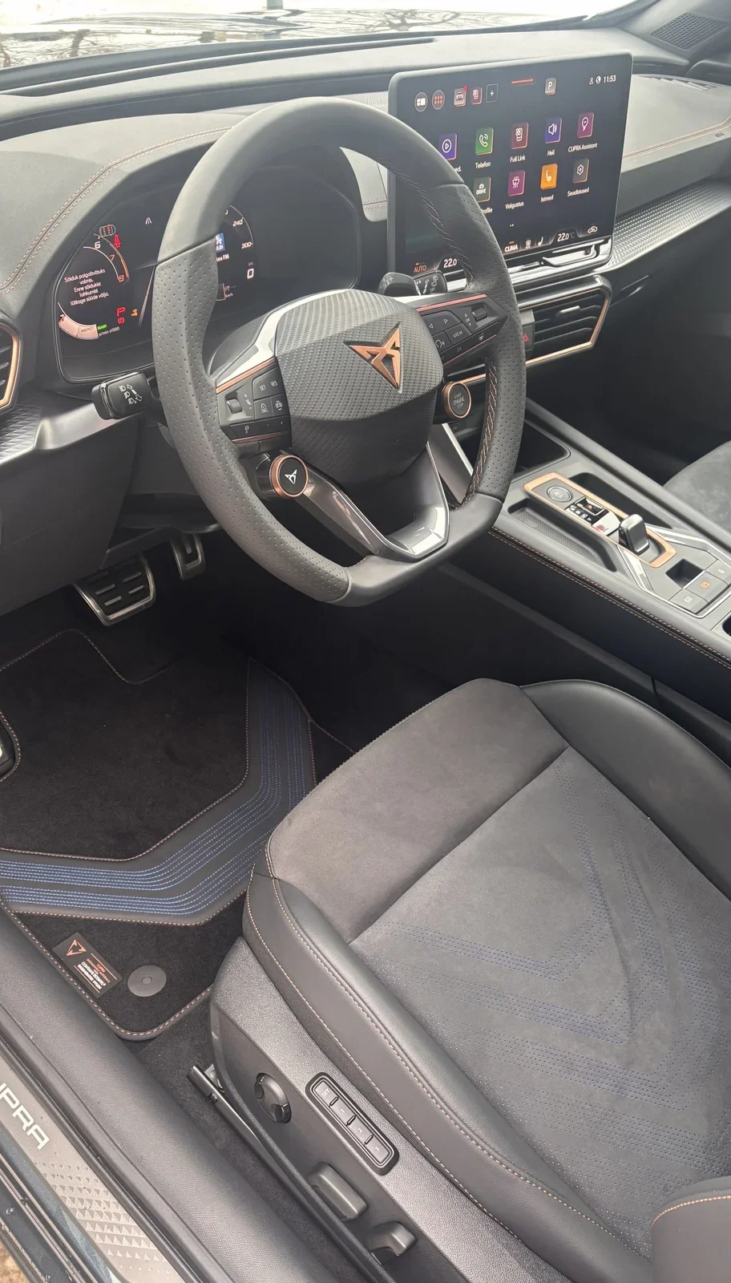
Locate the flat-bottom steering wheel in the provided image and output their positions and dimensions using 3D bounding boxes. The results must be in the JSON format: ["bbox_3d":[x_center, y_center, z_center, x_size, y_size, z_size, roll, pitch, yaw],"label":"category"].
[{"bbox_3d":[-0.018,-0.217,0.751,0.092,0.356,0.368,7,32,47],"label":"flat-bottom steering wheel"}]

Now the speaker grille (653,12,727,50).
[{"bbox_3d":[0.467,-0.881,1.397,0.083,0.012,0.068,-39,61,-15],"label":"speaker grille"}]

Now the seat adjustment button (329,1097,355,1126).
[{"bbox_3d":[-0.019,0.367,0.751,0.018,0.006,0.011,39,51,23],"label":"seat adjustment button"}]

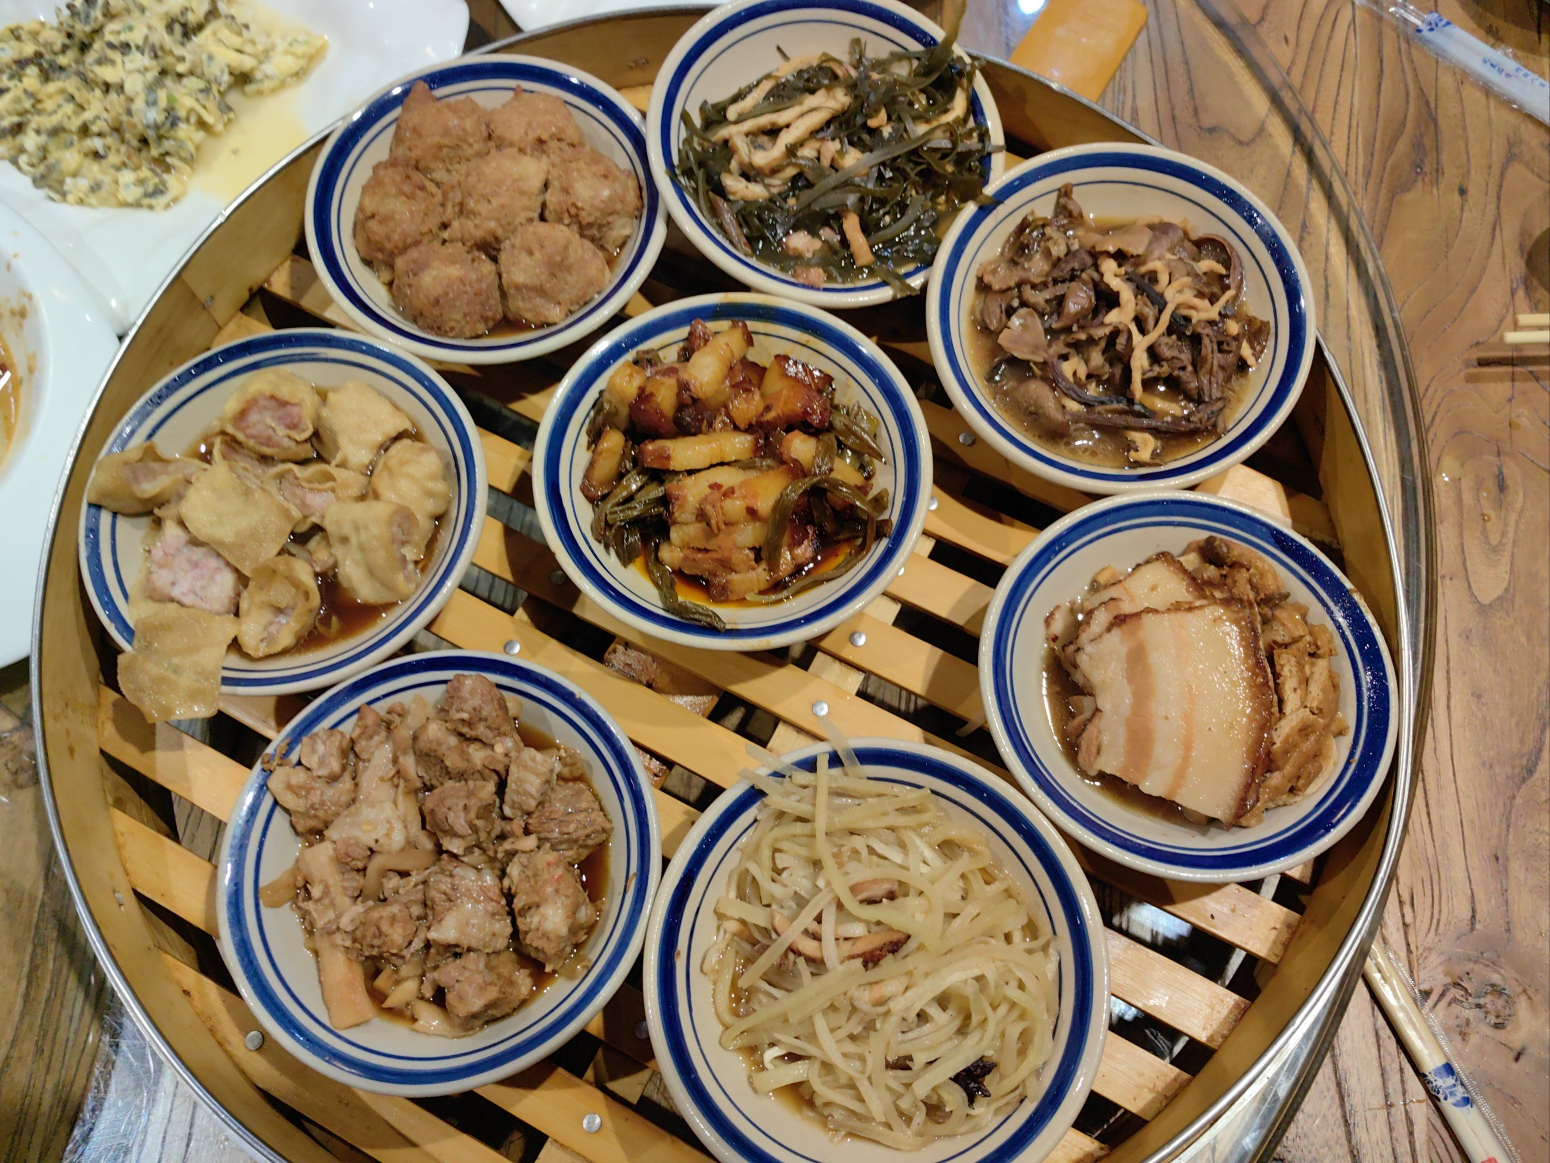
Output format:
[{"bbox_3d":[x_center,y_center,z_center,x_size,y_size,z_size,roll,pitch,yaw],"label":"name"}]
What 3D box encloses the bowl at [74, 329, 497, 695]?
[{"bbox_3d":[-0.195,-0.025,0.497,0.160,0.038,0.160,0,71,0],"label":"bowl"}]

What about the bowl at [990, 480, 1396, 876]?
[{"bbox_3d":[0.160,0.043,0.486,0.160,0.038,0.160,0,70,1],"label":"bowl"}]

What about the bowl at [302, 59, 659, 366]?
[{"bbox_3d":[-0.127,-0.162,0.551,0.160,0.038,0.160,0,71,0],"label":"bowl"}]

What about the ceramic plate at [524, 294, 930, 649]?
[{"bbox_3d":[-0.017,-0.042,0.506,0.160,0.038,0.160,0,70,0],"label":"ceramic plate"}]

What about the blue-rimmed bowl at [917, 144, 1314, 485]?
[{"bbox_3d":[0.144,-0.107,0.522,0.160,0.038,0.160,0,73,1],"label":"blue-rimmed bowl"}]

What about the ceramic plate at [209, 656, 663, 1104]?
[{"bbox_3d":[-0.122,0.107,0.457,0.160,0.038,0.160,0,70,0],"label":"ceramic plate"}]

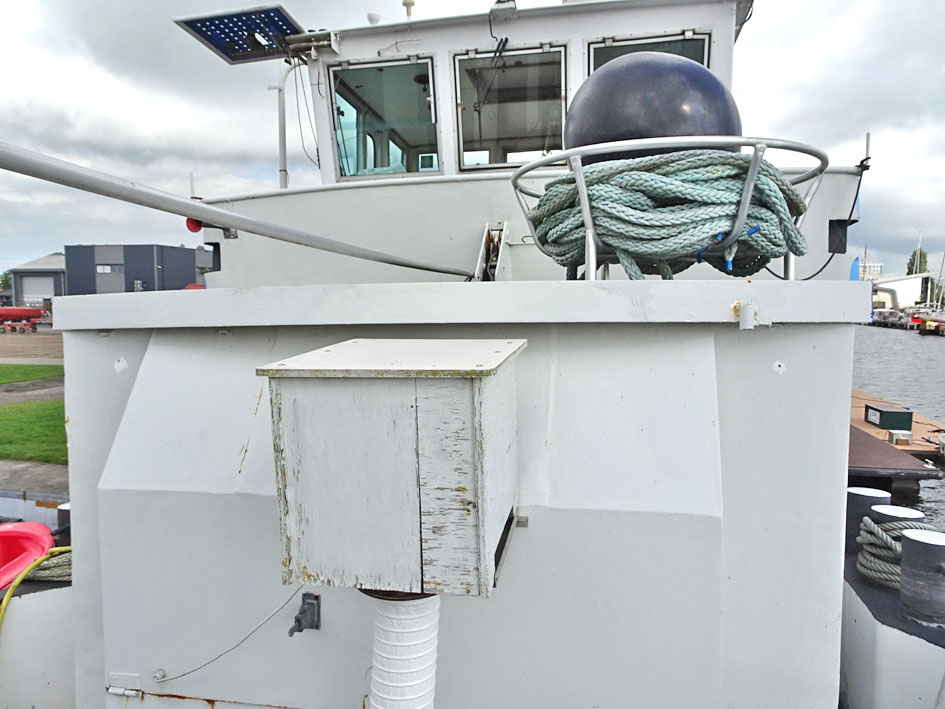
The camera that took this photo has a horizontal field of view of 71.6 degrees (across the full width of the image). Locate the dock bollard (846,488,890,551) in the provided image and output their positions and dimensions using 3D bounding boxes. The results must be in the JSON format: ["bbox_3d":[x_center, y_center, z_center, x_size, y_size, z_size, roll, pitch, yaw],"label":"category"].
[{"bbox_3d":[1.574,0.669,2.626,0.200,0.240,0.200,1,4,12],"label":"dock bollard"}]

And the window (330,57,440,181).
[{"bbox_3d":[-0.510,-1.376,3.839,0.646,0.633,0.050,1,14,13],"label":"window"}]

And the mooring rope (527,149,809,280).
[{"bbox_3d":[0.668,-0.456,2.373,0.990,0.360,0.930,1,4,12],"label":"mooring rope"}]

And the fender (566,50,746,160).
[{"bbox_3d":[0.635,-0.745,2.340,0.608,0.608,0.608,1,4,12],"label":"fender"}]

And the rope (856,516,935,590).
[{"bbox_3d":[1.529,0.712,2.370,0.290,0.200,0.290,1,4,12],"label":"rope"}]

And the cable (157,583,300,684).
[{"bbox_3d":[-0.822,0.934,2.169,0.562,0.398,0.030,1,4,12],"label":"cable"}]

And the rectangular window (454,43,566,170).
[{"bbox_3d":[0.217,-1.371,3.677,0.621,0.620,0.050,1,14,13],"label":"rectangular window"}]

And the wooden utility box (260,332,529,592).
[{"bbox_3d":[-0.151,0.241,1.701,0.534,0.493,0.583,0,7,11],"label":"wooden utility box"}]

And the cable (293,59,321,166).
[{"bbox_3d":[-0.998,-1.441,3.941,0.182,0.634,0.100,1,4,12],"label":"cable"}]

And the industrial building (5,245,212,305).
[{"bbox_3d":[-37.110,-7.435,72.045,14.800,7.600,15.000,1,4,9],"label":"industrial building"}]

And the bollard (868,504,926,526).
[{"bbox_3d":[1.529,0.687,2.368,0.200,0.240,0.200,1,4,12],"label":"bollard"}]

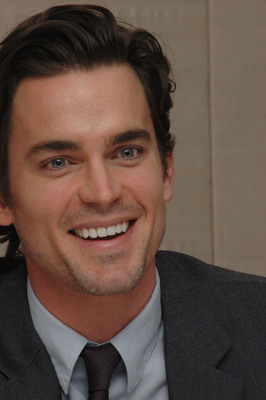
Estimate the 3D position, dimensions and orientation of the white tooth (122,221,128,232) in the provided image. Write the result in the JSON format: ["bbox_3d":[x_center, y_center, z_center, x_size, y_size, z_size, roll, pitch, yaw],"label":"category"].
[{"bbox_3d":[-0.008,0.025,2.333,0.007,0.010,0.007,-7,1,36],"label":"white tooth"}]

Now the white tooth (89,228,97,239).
[{"bbox_3d":[-0.035,0.030,2.323,0.007,0.009,0.006,-8,1,10],"label":"white tooth"}]

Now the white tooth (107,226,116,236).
[{"bbox_3d":[-0.019,0.028,2.324,0.009,0.009,0.007,-8,1,-20],"label":"white tooth"}]

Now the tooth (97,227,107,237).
[{"bbox_3d":[-0.027,0.029,2.323,0.009,0.010,0.007,-8,1,-4],"label":"tooth"}]

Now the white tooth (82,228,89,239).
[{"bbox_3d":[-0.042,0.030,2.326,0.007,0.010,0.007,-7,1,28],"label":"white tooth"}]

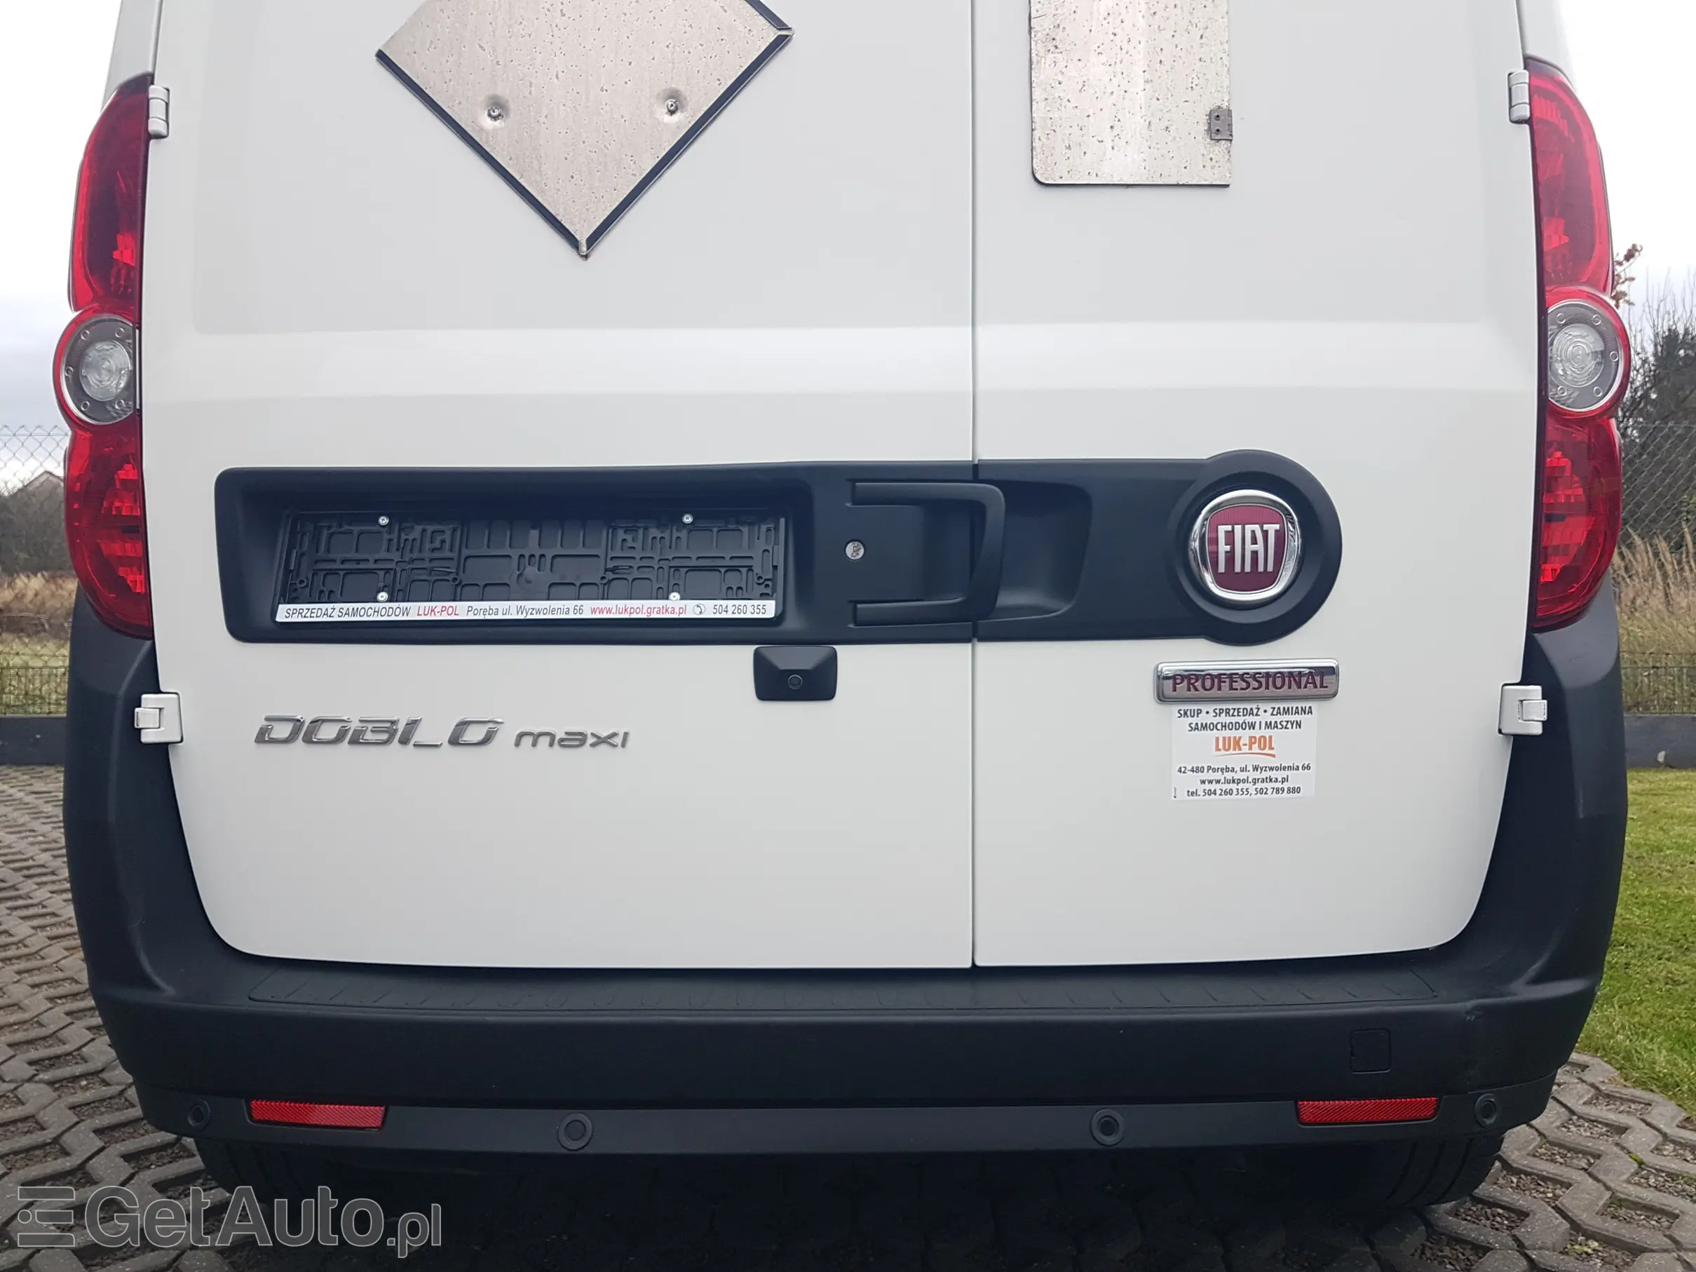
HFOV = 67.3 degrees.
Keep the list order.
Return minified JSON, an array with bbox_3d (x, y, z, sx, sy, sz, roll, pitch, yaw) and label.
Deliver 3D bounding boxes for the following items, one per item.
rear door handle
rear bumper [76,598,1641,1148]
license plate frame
[{"bbox_3d":[0.082,-0.084,1.305,0.158,0.144,0.040,0,3,0],"label":"rear door handle"},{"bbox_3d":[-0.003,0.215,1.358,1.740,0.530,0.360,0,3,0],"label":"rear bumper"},{"bbox_3d":[-0.332,-0.072,1.338,0.530,0.125,0.022,0,-16,0],"label":"license plate frame"}]

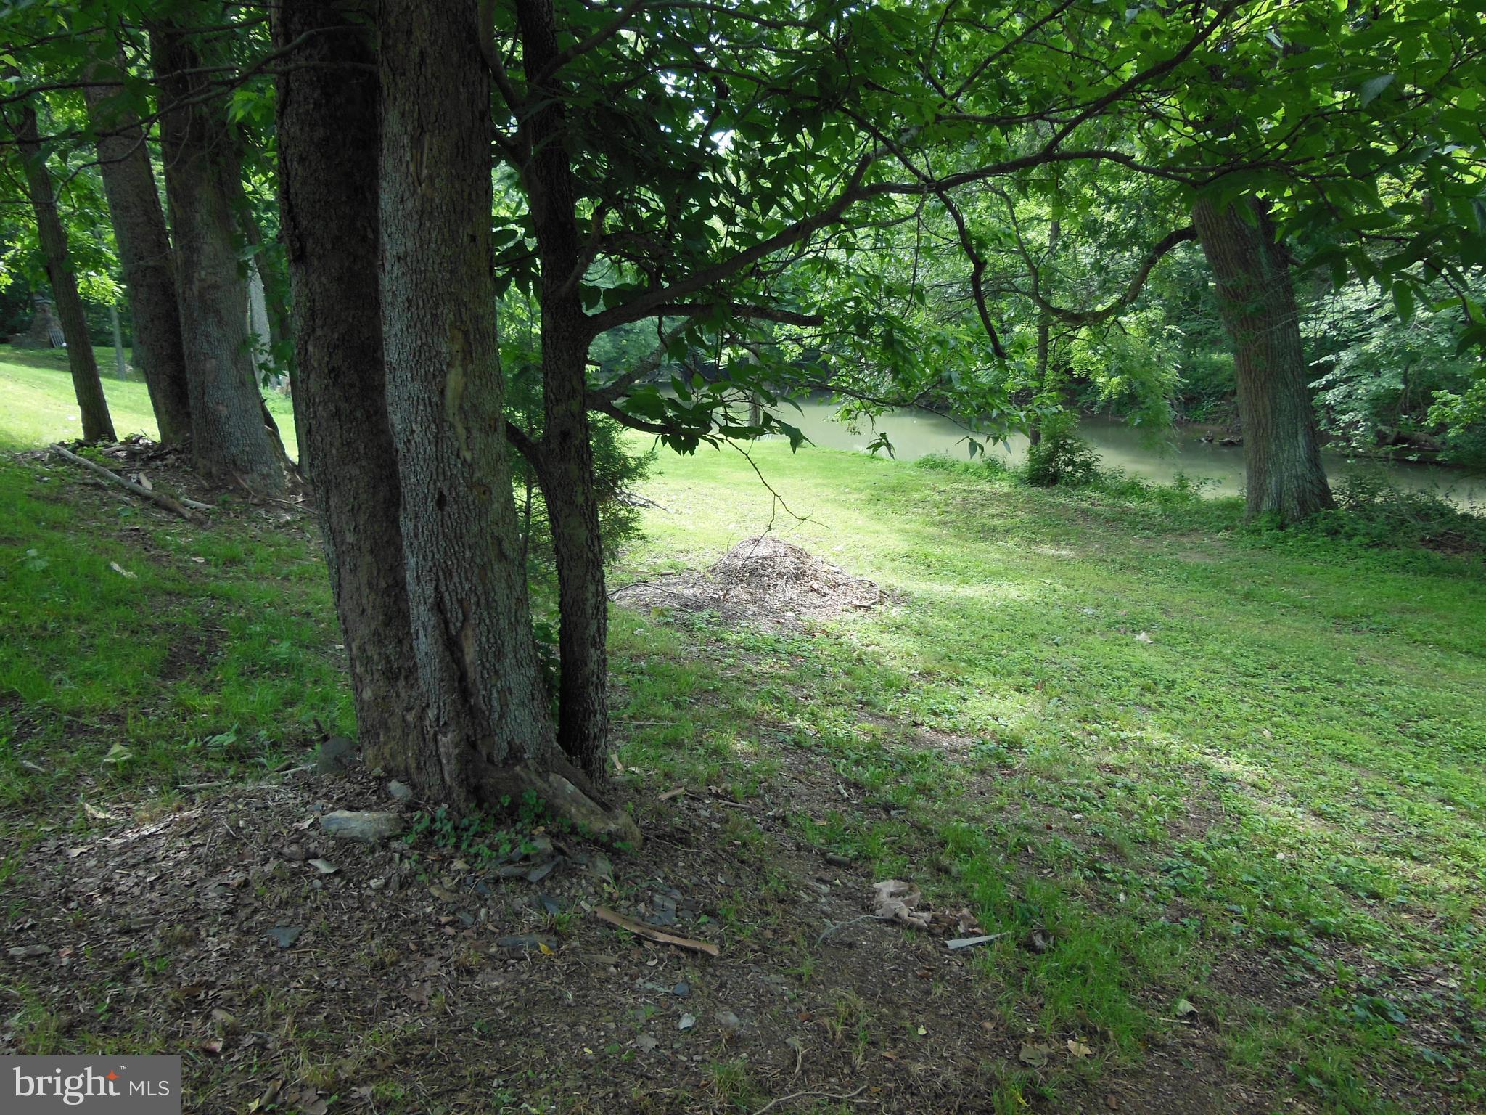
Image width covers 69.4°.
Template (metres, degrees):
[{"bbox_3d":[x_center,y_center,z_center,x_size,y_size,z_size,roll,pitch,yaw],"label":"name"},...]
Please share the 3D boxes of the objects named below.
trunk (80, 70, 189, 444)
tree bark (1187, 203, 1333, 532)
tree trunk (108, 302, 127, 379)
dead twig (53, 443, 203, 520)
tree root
[{"bbox_3d":[-5.041,-2.425,8.963,0.450,2.951,0.450,-11,15,-28],"label":"trunk"},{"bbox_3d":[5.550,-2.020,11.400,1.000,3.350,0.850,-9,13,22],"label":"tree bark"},{"bbox_3d":[-15.714,-5.447,27.000,0.240,1.850,0.230,-5,13,-22],"label":"tree trunk"},{"bbox_3d":[-4.969,-0.626,8.550,2.640,0.130,0.140,18,21,35],"label":"dead twig"},{"bbox_3d":[-0.565,0.765,3.420,0.470,0.220,0.270,-2,12,-9],"label":"tree root"}]

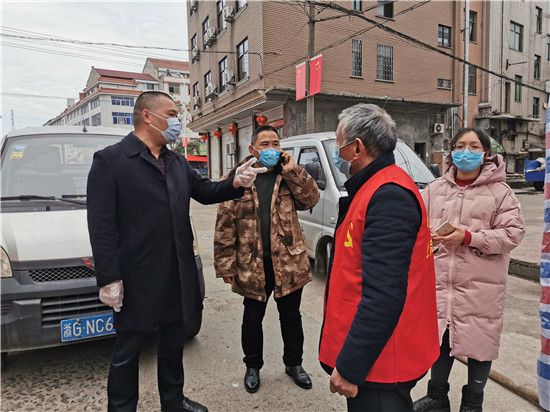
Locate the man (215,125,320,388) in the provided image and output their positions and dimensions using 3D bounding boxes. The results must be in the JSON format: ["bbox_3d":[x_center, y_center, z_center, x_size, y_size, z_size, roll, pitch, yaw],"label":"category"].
[{"bbox_3d":[-0.056,0.330,2.780,0.640,1.690,0.450,-1,5,-8],"label":"man"}]

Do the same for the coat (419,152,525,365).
[{"bbox_3d":[1.069,0.299,2.407,0.580,1.140,0.420,3,6,35],"label":"coat"}]

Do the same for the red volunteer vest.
[{"bbox_3d":[0.347,0.205,1.484,0.370,0.710,0.450,-1,5,-3],"label":"red volunteer vest"}]

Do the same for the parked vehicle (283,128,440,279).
[{"bbox_3d":[0.949,-0.133,6.766,1.620,1.880,3.850,-3,5,-20],"label":"parked vehicle"}]

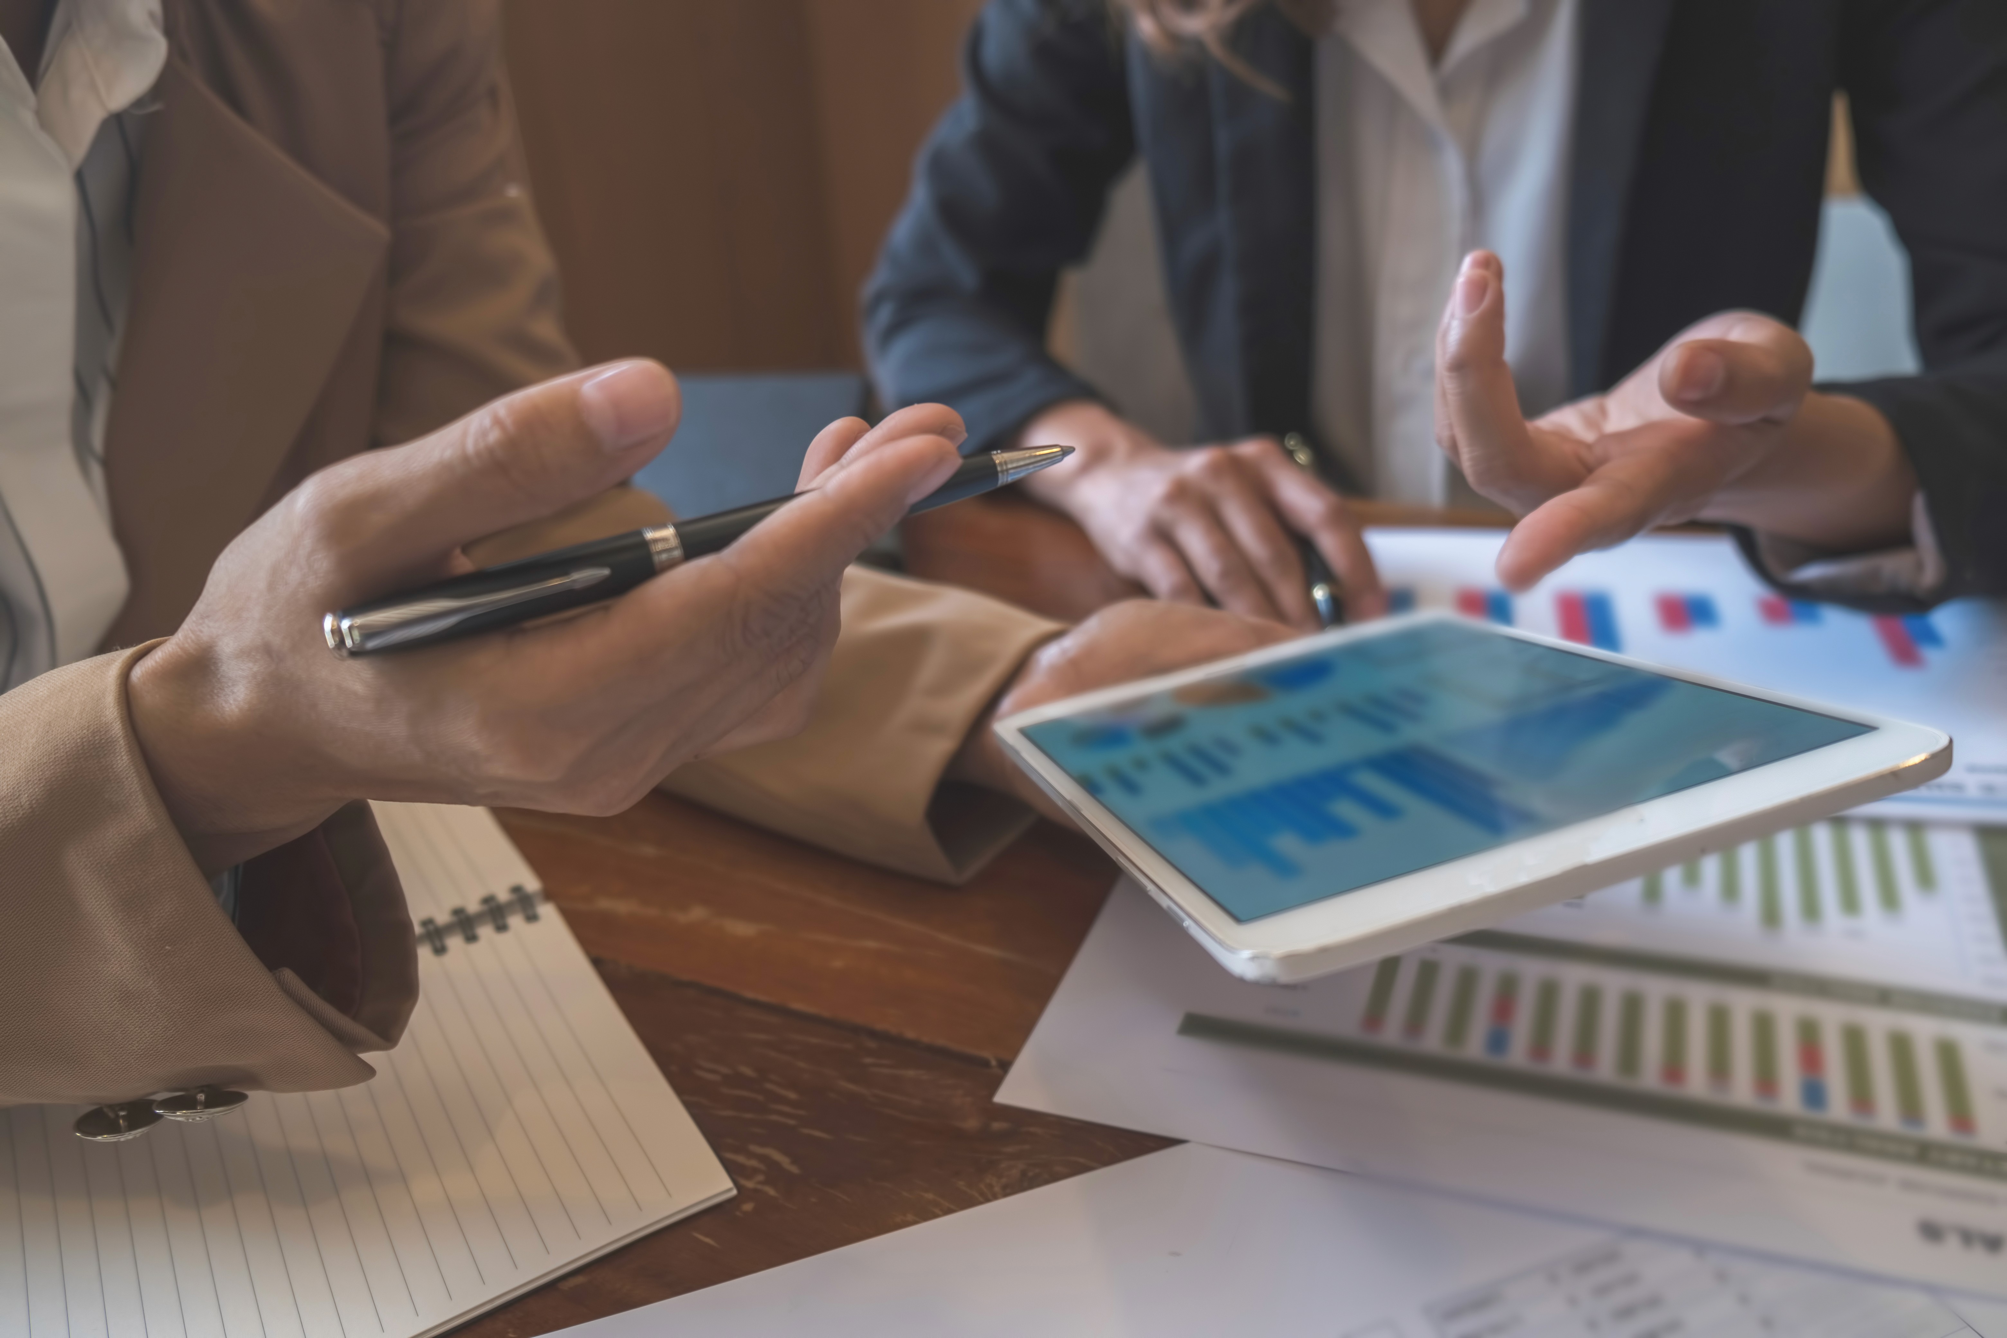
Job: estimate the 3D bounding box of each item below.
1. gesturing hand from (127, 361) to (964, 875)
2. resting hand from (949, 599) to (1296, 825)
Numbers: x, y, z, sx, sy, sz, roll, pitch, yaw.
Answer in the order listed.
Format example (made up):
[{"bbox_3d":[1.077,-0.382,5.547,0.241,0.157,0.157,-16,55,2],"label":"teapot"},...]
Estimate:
[{"bbox_3d":[-0.087,-0.011,0.302,0.162,0.090,0.085,-13,30,-7],"label":"gesturing hand"},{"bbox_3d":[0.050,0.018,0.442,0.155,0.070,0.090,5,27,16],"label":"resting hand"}]

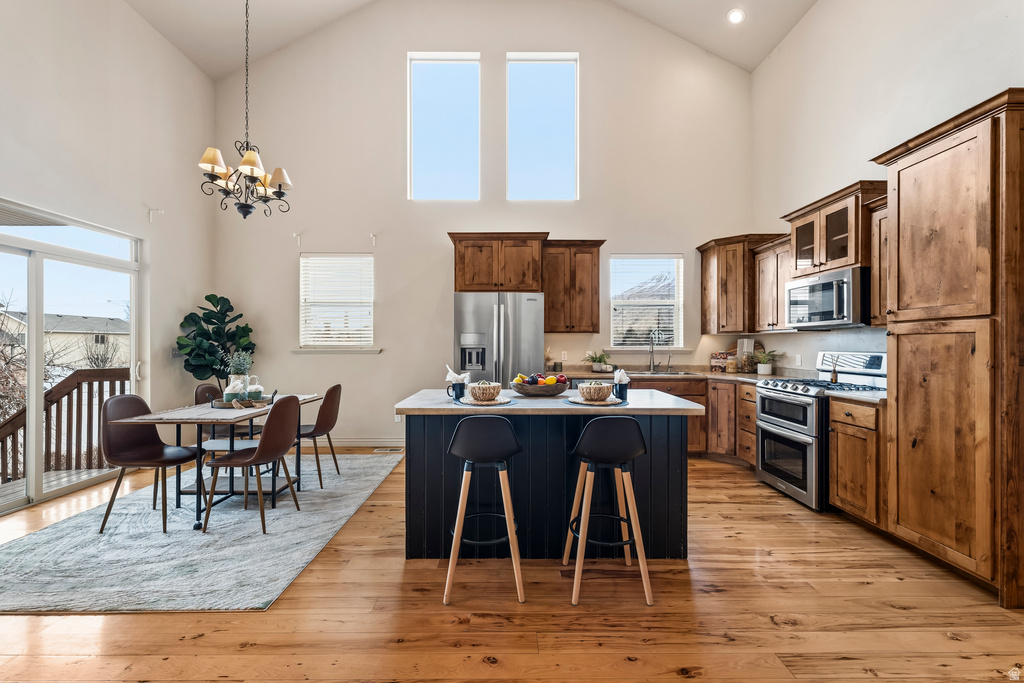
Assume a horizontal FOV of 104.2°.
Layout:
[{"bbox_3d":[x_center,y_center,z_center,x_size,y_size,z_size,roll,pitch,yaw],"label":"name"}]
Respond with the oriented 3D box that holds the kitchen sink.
[{"bbox_3d":[1.690,0.475,4.550,0.840,0.200,0.540,0,0,-1],"label":"kitchen sink"}]

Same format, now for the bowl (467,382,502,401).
[{"bbox_3d":[-0.173,0.317,2.493,0.210,0.105,0.210,0,0,0],"label":"bowl"}]

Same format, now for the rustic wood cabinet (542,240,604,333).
[{"bbox_3d":[0.685,-0.620,4.670,0.720,1.040,0.380,0,0,-1],"label":"rustic wood cabinet"}]

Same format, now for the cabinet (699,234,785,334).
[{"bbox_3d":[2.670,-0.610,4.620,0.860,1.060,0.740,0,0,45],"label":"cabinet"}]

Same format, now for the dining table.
[{"bbox_3d":[-2.318,0.926,3.330,0.850,0.750,1.240,0,0,0],"label":"dining table"}]

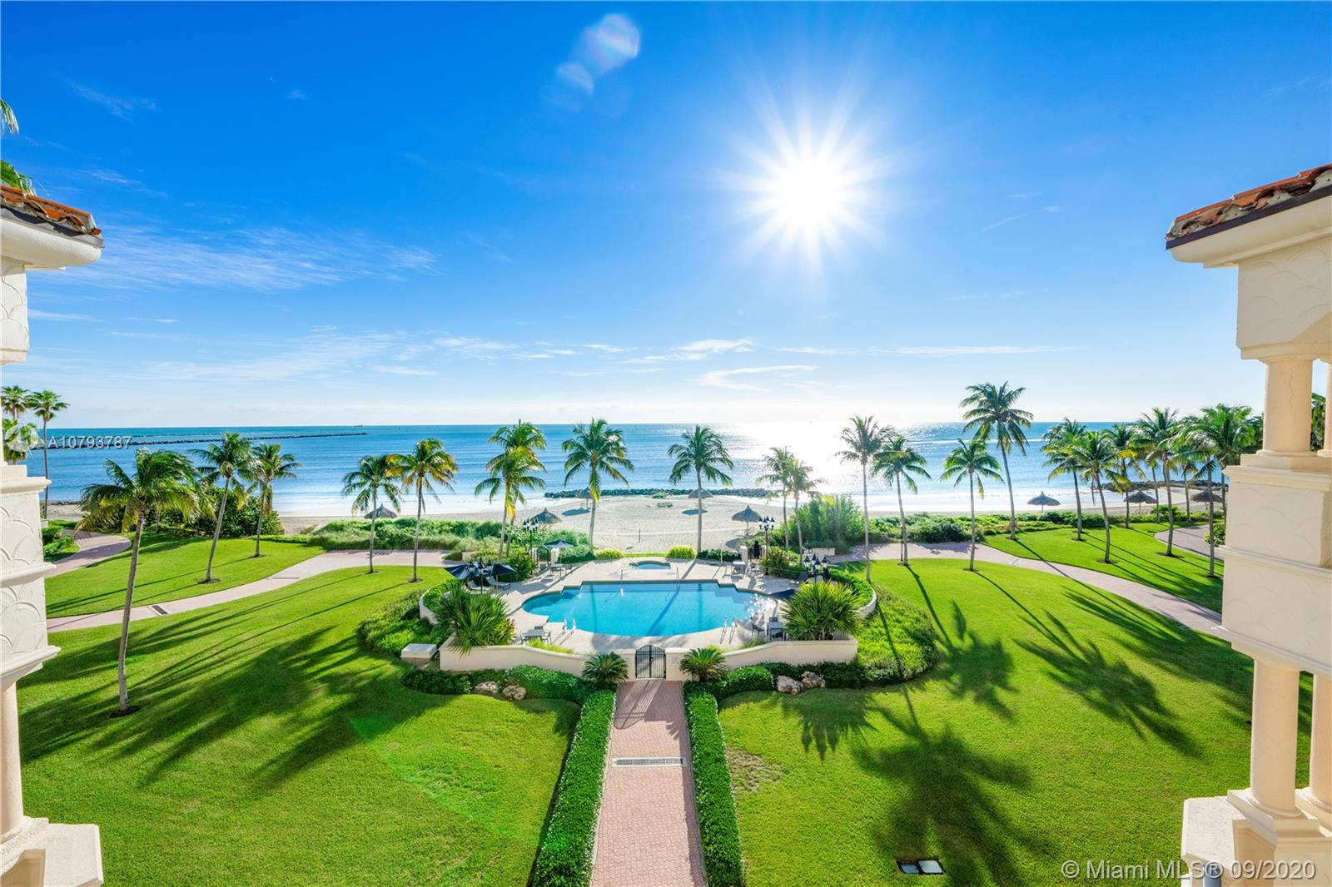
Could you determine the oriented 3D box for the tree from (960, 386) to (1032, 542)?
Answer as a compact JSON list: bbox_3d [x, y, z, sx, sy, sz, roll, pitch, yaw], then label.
[{"bbox_3d":[33.198,1.678,52.272,6.080,15.687,5.898,1,2,34],"label":"tree"}]

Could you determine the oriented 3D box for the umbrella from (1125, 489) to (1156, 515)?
[{"bbox_3d":[64.855,8.068,70.715,3.400,3.400,3.400,0,2,0],"label":"umbrella"}]

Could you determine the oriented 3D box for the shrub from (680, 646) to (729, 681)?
[{"bbox_3d":[1.498,8.708,20.159,1.900,1.650,1.850,0,2,0],"label":"shrub"}]

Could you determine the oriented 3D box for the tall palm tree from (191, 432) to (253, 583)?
[{"bbox_3d":[-29.321,4.214,34.184,4.190,9.930,4.060,0,2,0],"label":"tall palm tree"}]

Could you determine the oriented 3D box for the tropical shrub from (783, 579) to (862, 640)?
[{"bbox_3d":[7.907,8.612,26.101,3.800,3.400,3.700,0,2,0],"label":"tropical shrub"}]

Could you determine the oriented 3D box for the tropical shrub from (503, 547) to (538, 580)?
[{"bbox_3d":[-10.928,8.928,39.057,2.500,2.250,2.300,0,2,0],"label":"tropical shrub"}]

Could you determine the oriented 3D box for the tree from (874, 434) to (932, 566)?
[{"bbox_3d":[19.315,4.599,42.344,4.239,10.729,4.112,1,2,25],"label":"tree"}]

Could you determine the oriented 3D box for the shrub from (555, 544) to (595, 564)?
[{"bbox_3d":[-7.607,9.458,44.315,3.408,1.200,1.700,0,2,0],"label":"shrub"}]

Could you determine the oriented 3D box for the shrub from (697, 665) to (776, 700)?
[{"bbox_3d":[3.042,10.392,22.851,3.200,0.750,1.500,0,2,0],"label":"shrub"}]

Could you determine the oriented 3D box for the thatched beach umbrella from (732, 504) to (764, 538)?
[{"bbox_3d":[9.025,8.471,56.829,3.450,3.400,3.450,0,2,0],"label":"thatched beach umbrella"}]

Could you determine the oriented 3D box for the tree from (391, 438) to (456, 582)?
[{"bbox_3d":[-15.948,4.345,34.147,4.250,9.510,4.120,0,2,0],"label":"tree"}]

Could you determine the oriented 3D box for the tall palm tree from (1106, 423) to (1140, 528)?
[{"bbox_3d":[43.567,3.094,49.346,4.160,10.150,4.040,0,2,0],"label":"tall palm tree"}]

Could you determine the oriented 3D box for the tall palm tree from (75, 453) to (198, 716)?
[{"bbox_3d":[-20.820,5.505,20.721,4.200,10.600,4.200,0,2,0],"label":"tall palm tree"}]

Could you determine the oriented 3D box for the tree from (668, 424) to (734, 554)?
[{"bbox_3d":[2.744,3.656,40.173,5.080,10.210,4.930,0,2,0],"label":"tree"}]

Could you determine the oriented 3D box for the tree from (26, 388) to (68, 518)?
[{"bbox_3d":[-78.033,1.450,65.484,3.266,16.527,3.367,1,3,40],"label":"tree"}]

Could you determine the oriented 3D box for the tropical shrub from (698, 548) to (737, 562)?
[{"bbox_3d":[4.389,9.513,44.242,3.426,0.950,1.100,0,2,0],"label":"tropical shrub"}]

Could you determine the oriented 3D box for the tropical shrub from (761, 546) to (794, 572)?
[{"bbox_3d":[8.519,8.896,39.414,2.500,2.100,2.300,0,2,0],"label":"tropical shrub"}]

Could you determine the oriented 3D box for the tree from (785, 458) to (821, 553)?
[{"bbox_3d":[11.606,5.636,43.672,2.876,8.655,2.790,0,2,15],"label":"tree"}]

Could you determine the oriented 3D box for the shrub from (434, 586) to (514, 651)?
[{"bbox_3d":[-9.574,8.741,25.588,3.800,3.350,3.700,0,2,0],"label":"shrub"}]

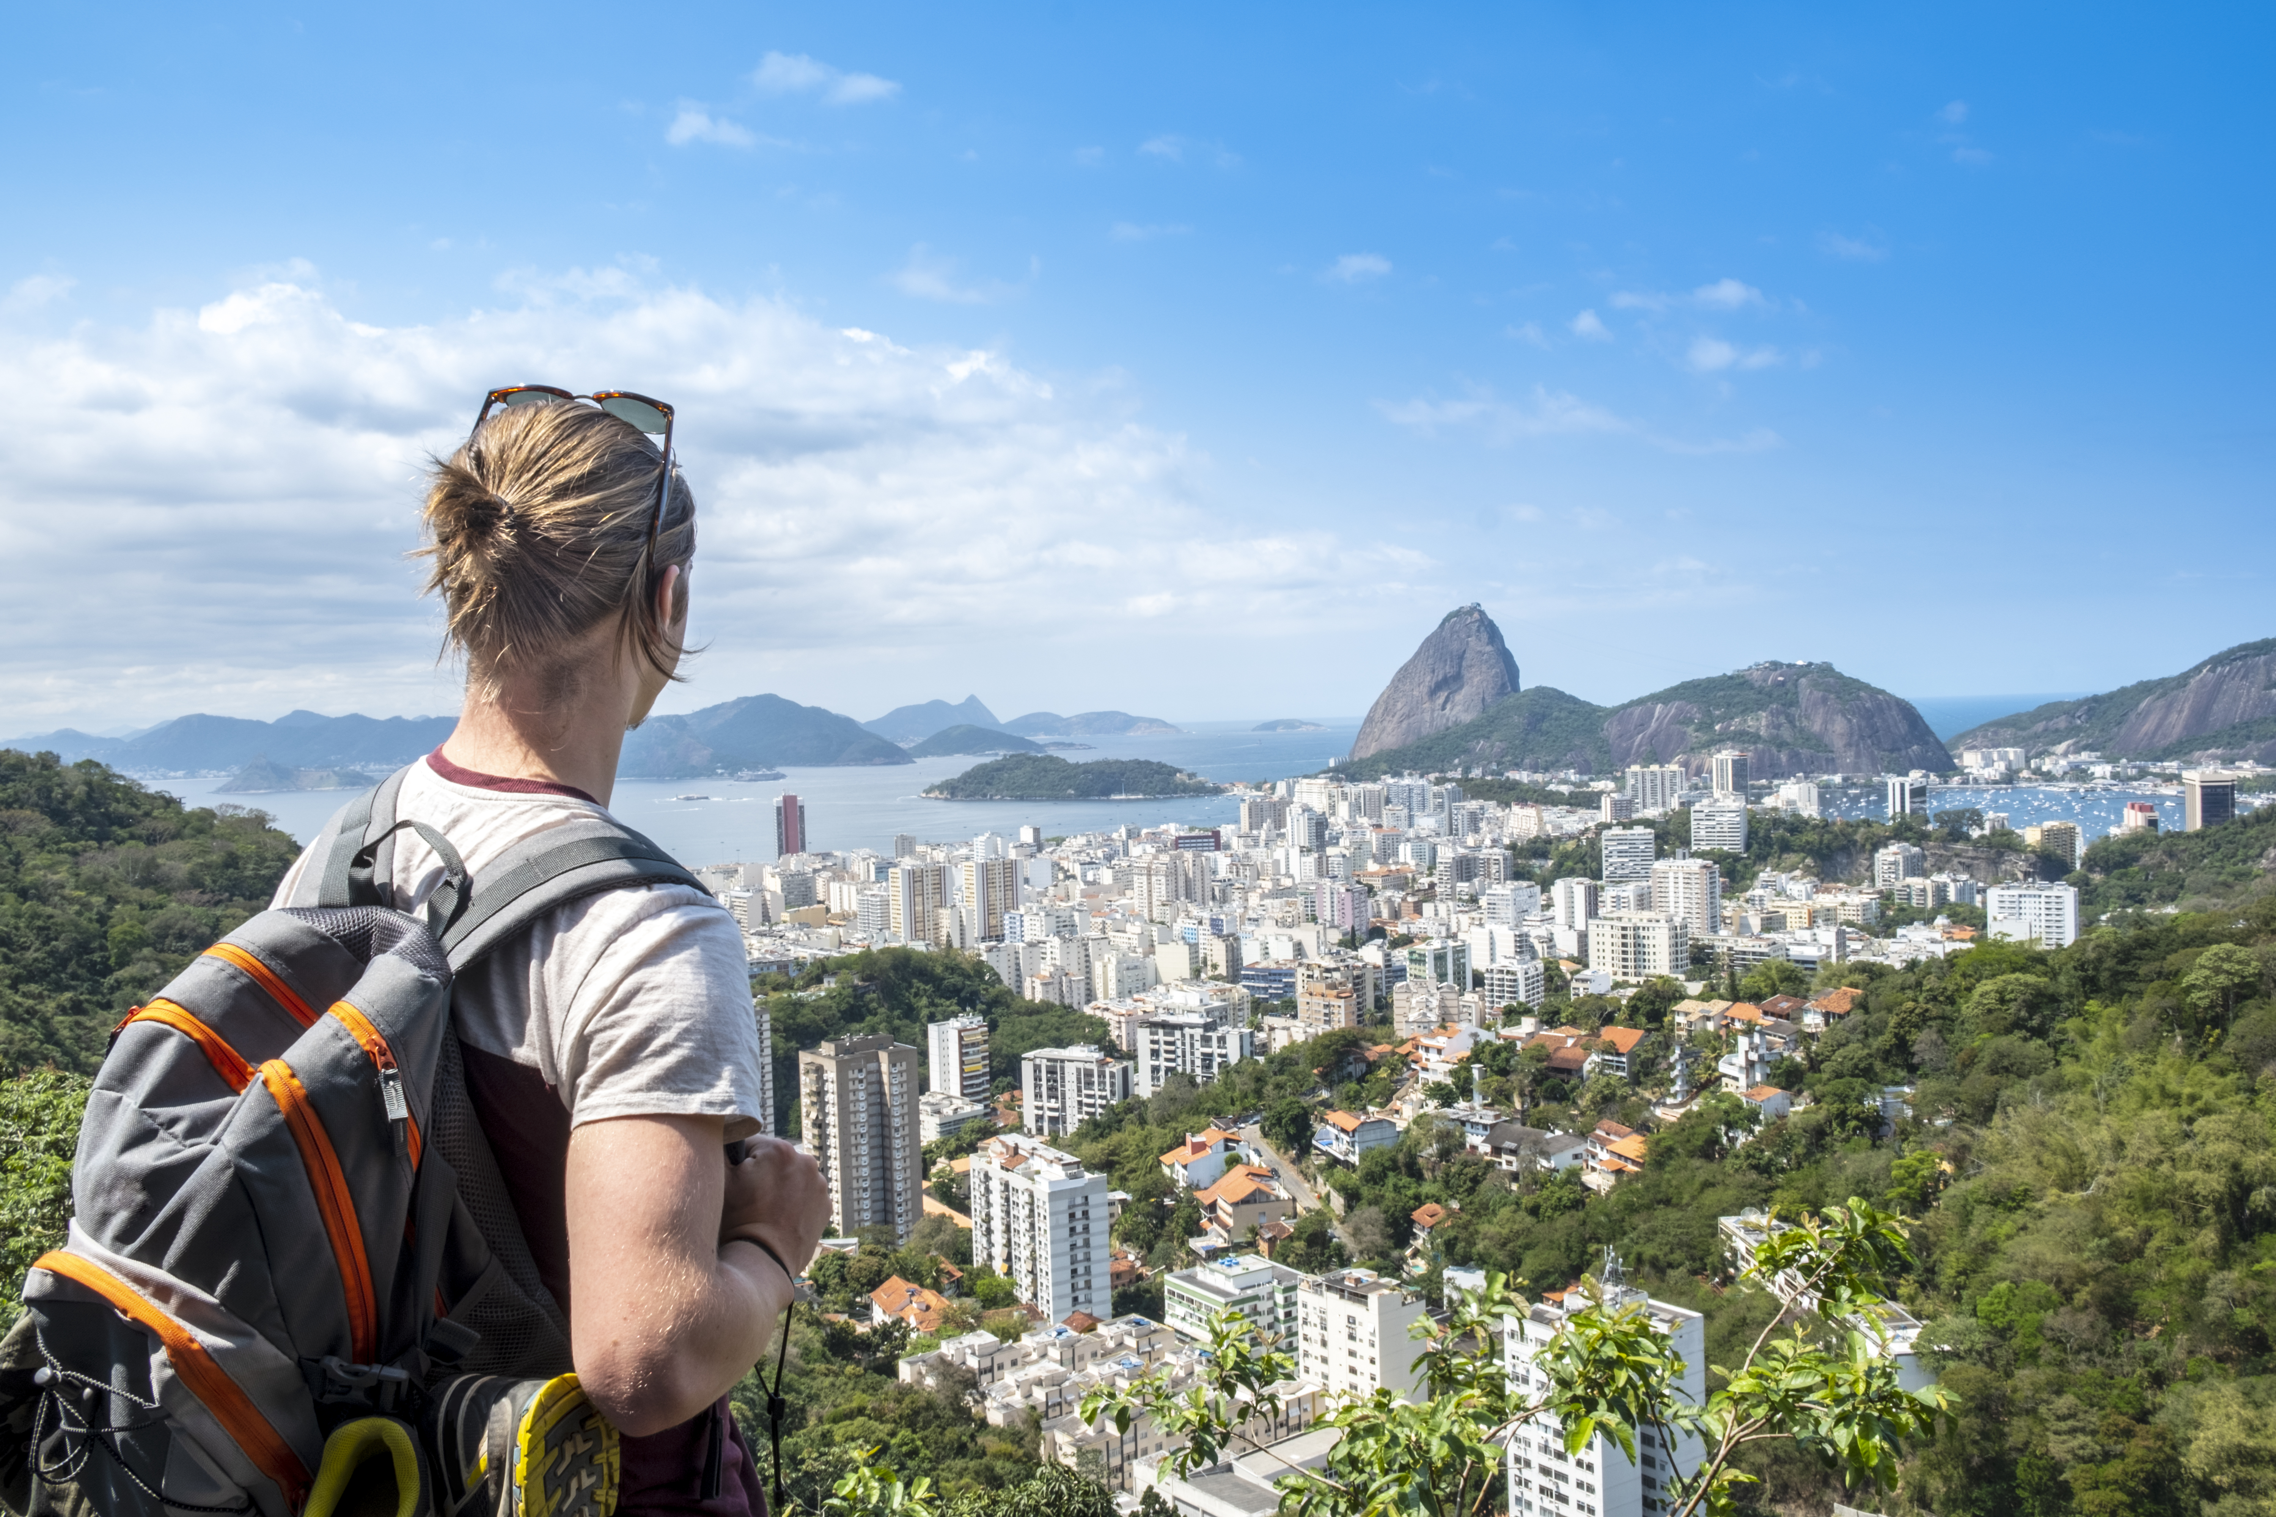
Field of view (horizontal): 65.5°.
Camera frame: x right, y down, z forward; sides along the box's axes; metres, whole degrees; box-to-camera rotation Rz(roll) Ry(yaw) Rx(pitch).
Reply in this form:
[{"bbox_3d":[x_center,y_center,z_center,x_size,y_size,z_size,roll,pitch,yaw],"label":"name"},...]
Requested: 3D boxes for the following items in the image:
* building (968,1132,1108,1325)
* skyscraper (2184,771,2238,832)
[{"bbox_3d":[-21.380,100.230,381.150,13.400,32.000,38.100,-3,2,-30],"label":"building"},{"bbox_3d":[948.540,49.310,1563.050,27.500,77.500,42.000,-2,2,14],"label":"skyscraper"}]

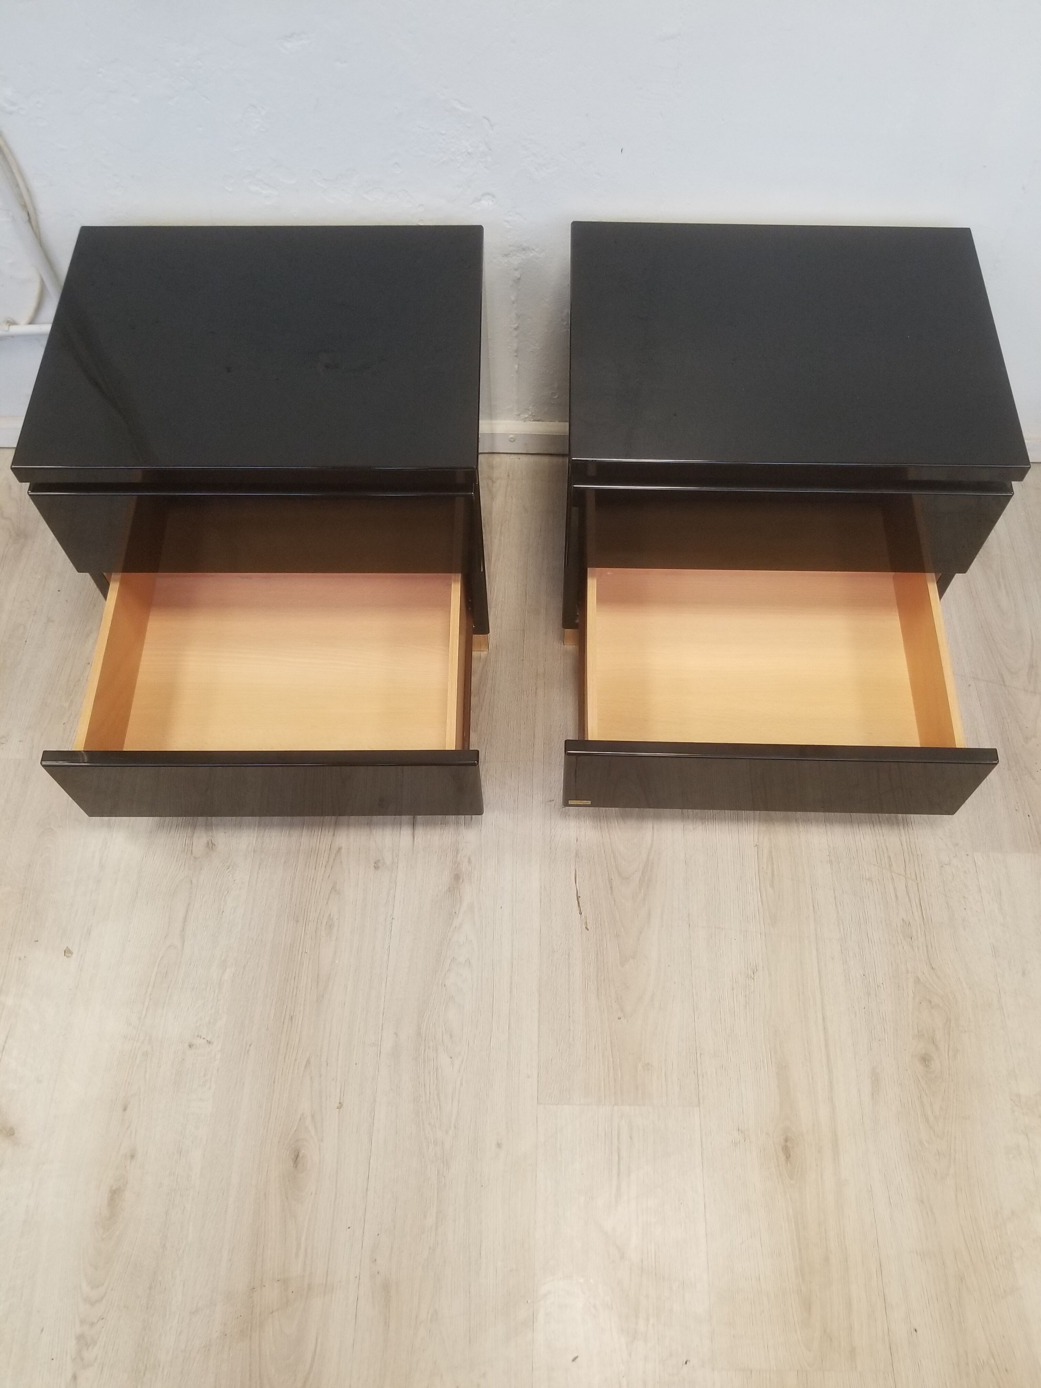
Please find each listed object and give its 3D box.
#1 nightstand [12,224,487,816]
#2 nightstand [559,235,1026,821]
[{"bbox_3d":[-0.306,-0.209,1.376,0.515,0.428,0.662,0,62,0],"label":"nightstand"},{"bbox_3d":[0.316,-0.215,1.381,0.515,0.428,0.660,1,62,0],"label":"nightstand"}]

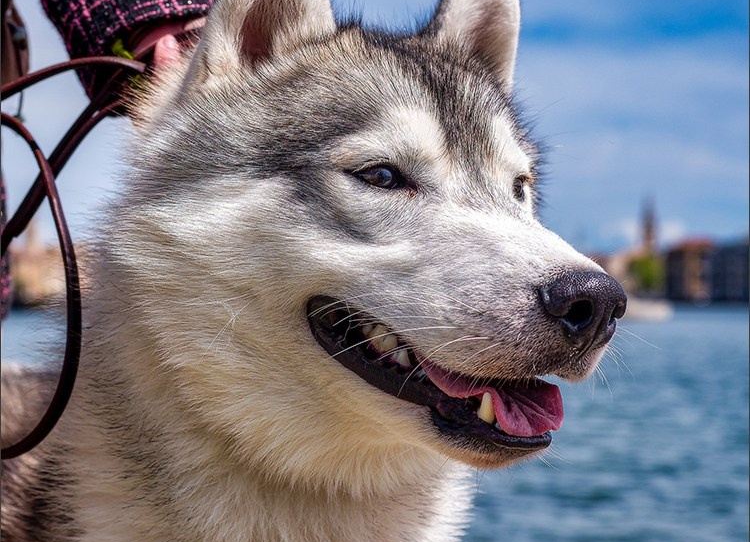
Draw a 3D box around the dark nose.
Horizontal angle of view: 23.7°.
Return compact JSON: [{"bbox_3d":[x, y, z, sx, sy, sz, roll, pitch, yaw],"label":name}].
[{"bbox_3d":[0.102,0.019,0.885,0.032,0.037,0.041,16,10,43],"label":"dark nose"}]

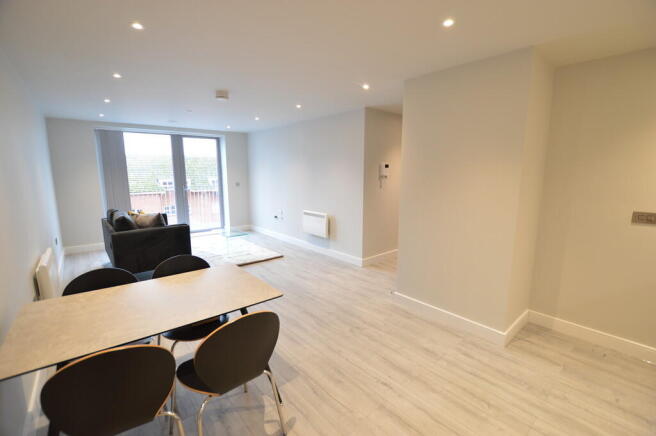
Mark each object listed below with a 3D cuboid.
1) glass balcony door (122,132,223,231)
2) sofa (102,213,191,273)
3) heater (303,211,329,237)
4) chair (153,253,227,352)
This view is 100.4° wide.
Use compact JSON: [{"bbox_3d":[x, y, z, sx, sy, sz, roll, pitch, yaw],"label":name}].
[{"bbox_3d":[-3.429,-0.732,6.273,1.920,2.230,0.100,-7,11,-37],"label":"glass balcony door"},{"bbox_3d":[-3.155,0.342,4.707,0.970,0.820,1.840,-8,12,-41],"label":"sofa"},{"bbox_3d":[-0.197,0.115,5.081,0.095,0.430,0.690,-8,12,-41],"label":"heater"},{"bbox_3d":[-0.978,0.757,2.004,0.480,0.840,0.580,-7,11,-36],"label":"chair"}]

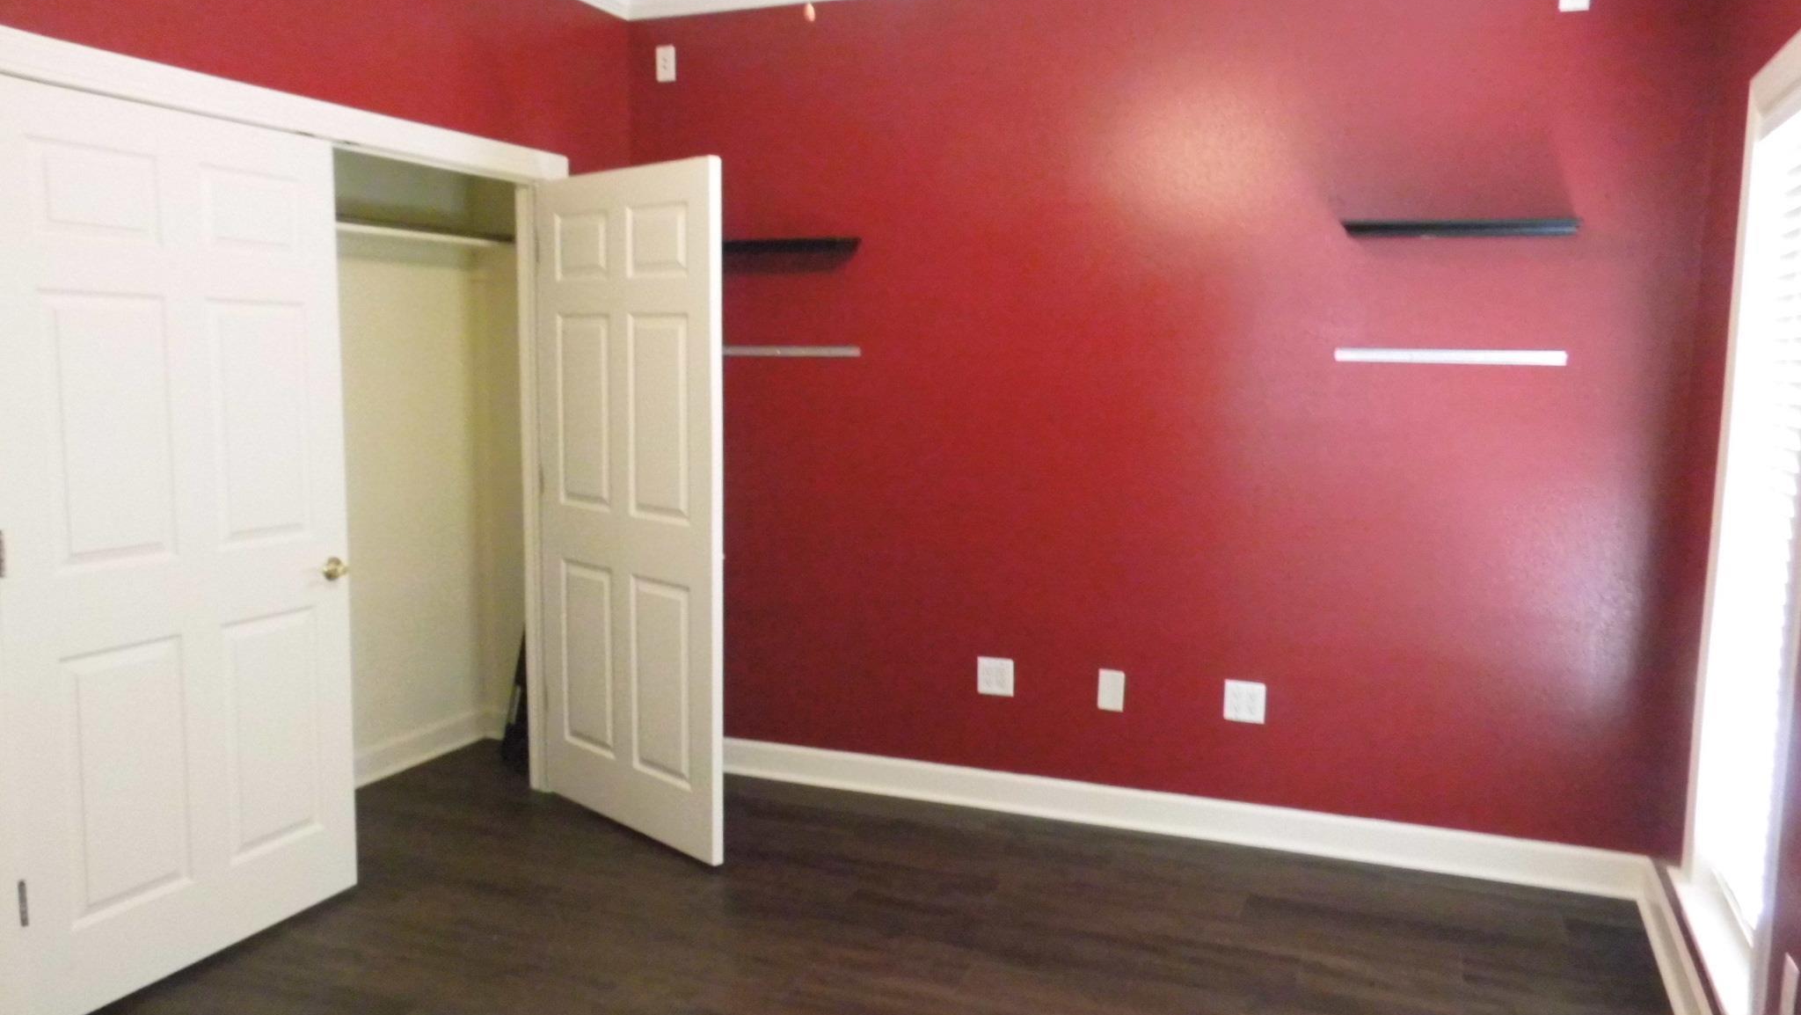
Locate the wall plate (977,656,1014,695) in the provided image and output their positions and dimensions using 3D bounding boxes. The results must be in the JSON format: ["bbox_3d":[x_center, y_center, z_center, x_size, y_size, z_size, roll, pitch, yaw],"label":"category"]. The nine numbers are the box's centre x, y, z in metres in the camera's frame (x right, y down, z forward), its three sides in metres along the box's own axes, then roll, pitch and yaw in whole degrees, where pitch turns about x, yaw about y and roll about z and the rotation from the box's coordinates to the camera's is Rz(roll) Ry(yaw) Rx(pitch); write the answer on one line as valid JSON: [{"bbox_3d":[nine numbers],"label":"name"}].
[{"bbox_3d":[0.314,0.558,4.276,0.121,0.121,0.010,3,7,21],"label":"wall plate"}]

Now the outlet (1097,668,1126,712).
[{"bbox_3d":[0.671,0.584,4.138,0.077,0.122,0.010,3,7,21],"label":"outlet"}]

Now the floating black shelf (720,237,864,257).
[{"bbox_3d":[-0.445,-0.866,4.320,0.600,0.034,0.185,3,7,21],"label":"floating black shelf"}]

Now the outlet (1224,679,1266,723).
[{"bbox_3d":[1.057,0.599,3.988,0.120,0.122,0.010,3,7,21],"label":"outlet"}]

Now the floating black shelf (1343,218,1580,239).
[{"bbox_3d":[1.528,-0.758,3.558,0.600,0.034,0.185,3,7,21],"label":"floating black shelf"}]

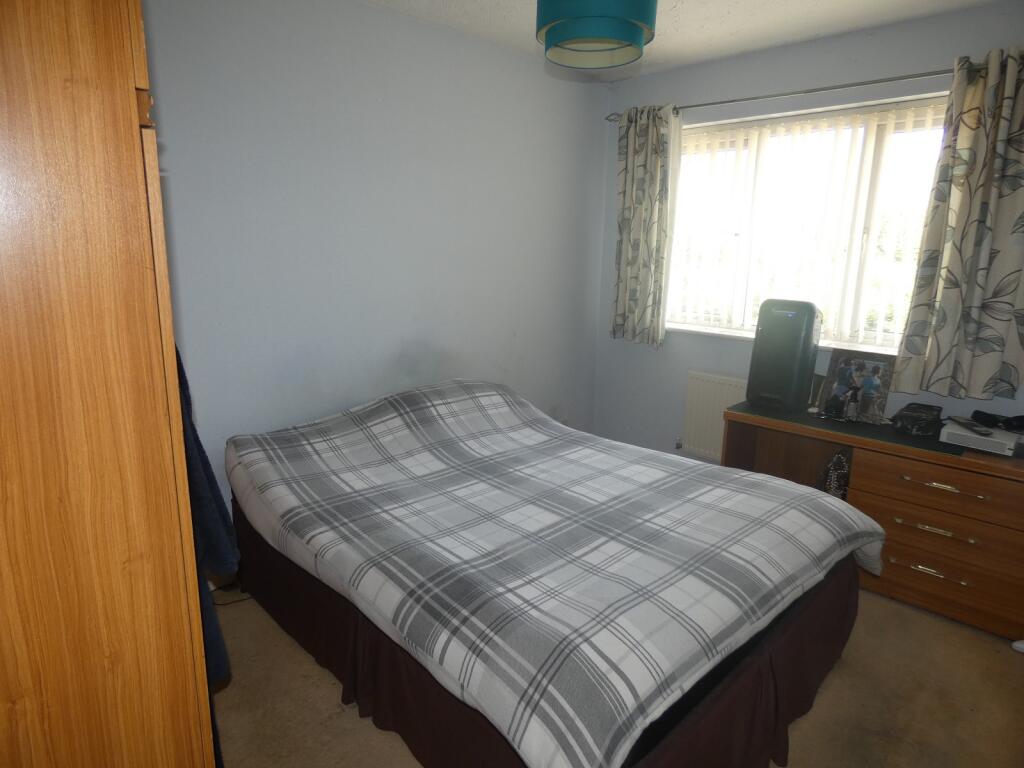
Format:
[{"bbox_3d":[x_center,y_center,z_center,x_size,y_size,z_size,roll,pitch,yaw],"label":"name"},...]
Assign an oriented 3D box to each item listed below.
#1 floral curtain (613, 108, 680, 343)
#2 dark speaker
[{"bbox_3d":[0.794,-0.927,3.611,0.370,1.380,0.130,13,19,41],"label":"floral curtain"},{"bbox_3d":[1.296,-0.149,2.783,0.255,0.480,0.210,13,19,41],"label":"dark speaker"}]

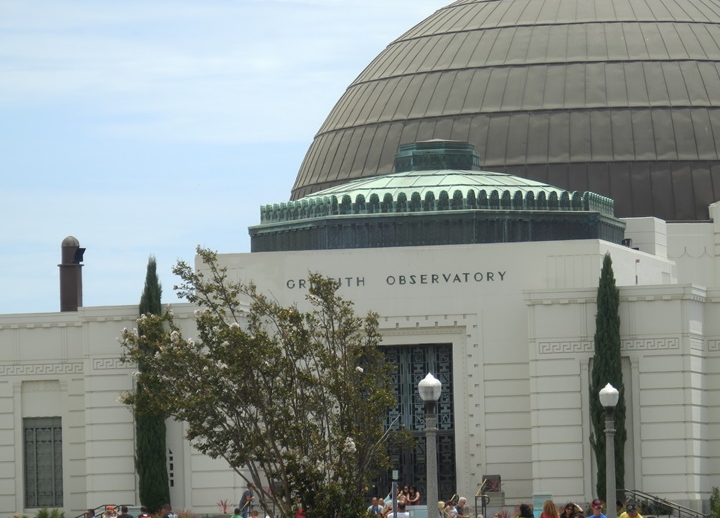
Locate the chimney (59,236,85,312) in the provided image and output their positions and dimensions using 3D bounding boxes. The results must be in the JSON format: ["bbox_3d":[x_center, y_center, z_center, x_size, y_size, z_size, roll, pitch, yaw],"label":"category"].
[{"bbox_3d":[-10.120,0.580,164.442,0.850,2.811,0.850,-2,-3,13],"label":"chimney"}]

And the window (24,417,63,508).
[{"bbox_3d":[-10.783,6.937,159.539,1.410,3.068,0.200,-2,-3,13],"label":"window"}]

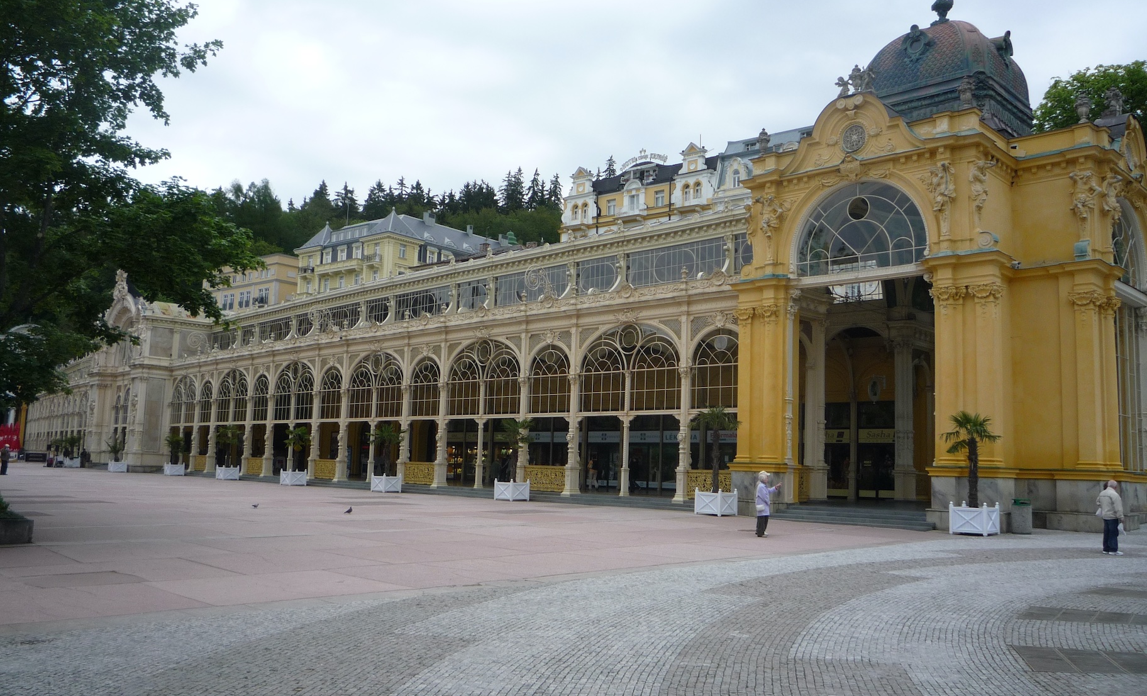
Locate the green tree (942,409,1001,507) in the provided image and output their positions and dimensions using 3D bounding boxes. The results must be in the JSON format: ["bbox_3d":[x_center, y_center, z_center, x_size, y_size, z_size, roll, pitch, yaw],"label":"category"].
[{"bbox_3d":[11.195,3.154,27.954,1.600,2.706,1.600,-5,-10,44],"label":"green tree"}]

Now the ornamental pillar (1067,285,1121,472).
[{"bbox_3d":[15.887,0.884,30.313,1.300,5.599,0.900,-4,-10,43],"label":"ornamental pillar"}]

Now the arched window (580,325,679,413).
[{"bbox_3d":[2.464,0.908,45.168,5.910,4.015,0.300,-5,-10,43],"label":"arched window"}]

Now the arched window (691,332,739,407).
[{"bbox_3d":[5.628,0.786,36.659,2.600,2.891,0.250,-5,-10,45],"label":"arched window"}]

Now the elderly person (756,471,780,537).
[{"bbox_3d":[4.595,3.693,23.600,0.580,1.568,0.500,3,-7,-7],"label":"elderly person"}]

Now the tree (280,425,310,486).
[{"bbox_3d":[-15.531,6.019,55.646,1.600,3.304,1.600,8,-9,-42],"label":"tree"}]

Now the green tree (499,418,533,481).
[{"bbox_3d":[-2.689,4.747,46.600,1.650,3.000,1.700,2,-7,0],"label":"green tree"}]

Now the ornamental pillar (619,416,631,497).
[{"bbox_3d":[2.328,4.846,44.522,0.360,3.553,0.360,-5,-10,43],"label":"ornamental pillar"}]

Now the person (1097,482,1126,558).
[{"bbox_3d":[12.657,3.997,23.472,0.420,1.730,0.580,5,-8,-20],"label":"person"}]

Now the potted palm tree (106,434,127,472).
[{"bbox_3d":[-37.264,8.565,81.050,1.599,3.154,1.551,-5,-10,43],"label":"potted palm tree"}]

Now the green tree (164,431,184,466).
[{"bbox_3d":[-32.088,7.995,79.900,1.550,2.850,1.600,8,-9,-42],"label":"green tree"}]

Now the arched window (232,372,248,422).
[{"bbox_3d":[-25.030,3.699,74.600,0.220,3.720,2.600,8,-10,-42],"label":"arched window"}]

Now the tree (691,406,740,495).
[{"bbox_3d":[5.376,3.865,37.859,1.826,3.261,1.771,2,-7,0],"label":"tree"}]

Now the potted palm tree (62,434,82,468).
[{"bbox_3d":[-41.345,8.380,81.358,1.550,2.745,1.550,8,-9,-39],"label":"potted palm tree"}]

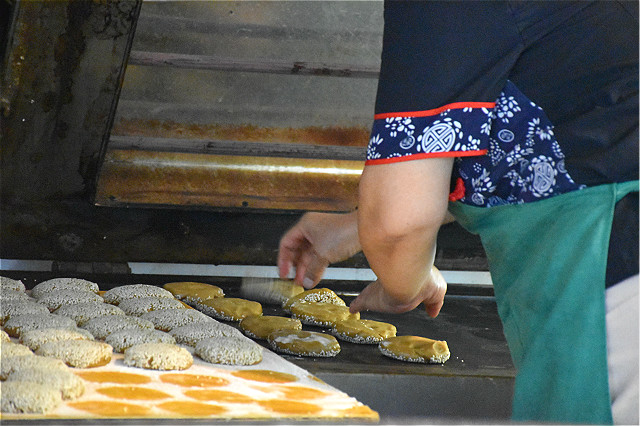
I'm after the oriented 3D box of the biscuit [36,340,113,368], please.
[{"bbox_3d":[-0.271,0.156,4.125,0.084,0.022,0.084,2,8,-23],"label":"biscuit"}]

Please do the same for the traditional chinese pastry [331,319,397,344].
[{"bbox_3d":[0.055,0.147,4.627,0.083,0.019,0.083,4,8,0],"label":"traditional chinese pastry"}]

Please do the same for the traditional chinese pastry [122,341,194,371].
[{"bbox_3d":[-0.180,0.160,4.164,0.079,0.022,0.079,2,8,-23],"label":"traditional chinese pastry"}]

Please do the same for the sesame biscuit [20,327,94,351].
[{"bbox_3d":[-0.295,0.144,4.203,0.084,0.022,0.084,2,8,-23],"label":"sesame biscuit"}]

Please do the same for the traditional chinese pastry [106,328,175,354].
[{"bbox_3d":[-0.211,0.151,4.388,0.085,0.021,0.085,4,8,0],"label":"traditional chinese pastry"}]

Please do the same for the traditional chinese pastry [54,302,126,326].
[{"bbox_3d":[-0.270,0.121,4.388,0.084,0.022,0.084,2,8,-23],"label":"traditional chinese pastry"}]

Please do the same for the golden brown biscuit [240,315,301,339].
[{"bbox_3d":[-0.061,0.142,4.607,0.083,0.019,0.083,4,8,0],"label":"golden brown biscuit"}]

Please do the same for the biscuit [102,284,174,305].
[{"bbox_3d":[-0.229,0.107,4.698,0.088,0.021,0.088,4,8,0],"label":"biscuit"}]

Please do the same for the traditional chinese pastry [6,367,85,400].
[{"bbox_3d":[-0.289,0.180,3.934,0.083,0.022,0.083,2,8,-23],"label":"traditional chinese pastry"}]

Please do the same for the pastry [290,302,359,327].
[{"bbox_3d":[0.006,0.126,4.628,0.085,0.018,0.085,5,8,-1],"label":"pastry"}]

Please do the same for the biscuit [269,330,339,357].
[{"bbox_3d":[-0.019,0.154,4.400,0.085,0.018,0.085,5,8,-1],"label":"biscuit"}]

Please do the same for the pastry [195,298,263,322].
[{"bbox_3d":[-0.112,0.119,4.593,0.083,0.018,0.083,2,8,-23],"label":"pastry"}]

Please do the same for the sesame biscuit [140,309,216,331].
[{"bbox_3d":[-0.173,0.132,4.542,0.088,0.021,0.088,4,8,0],"label":"sesame biscuit"}]

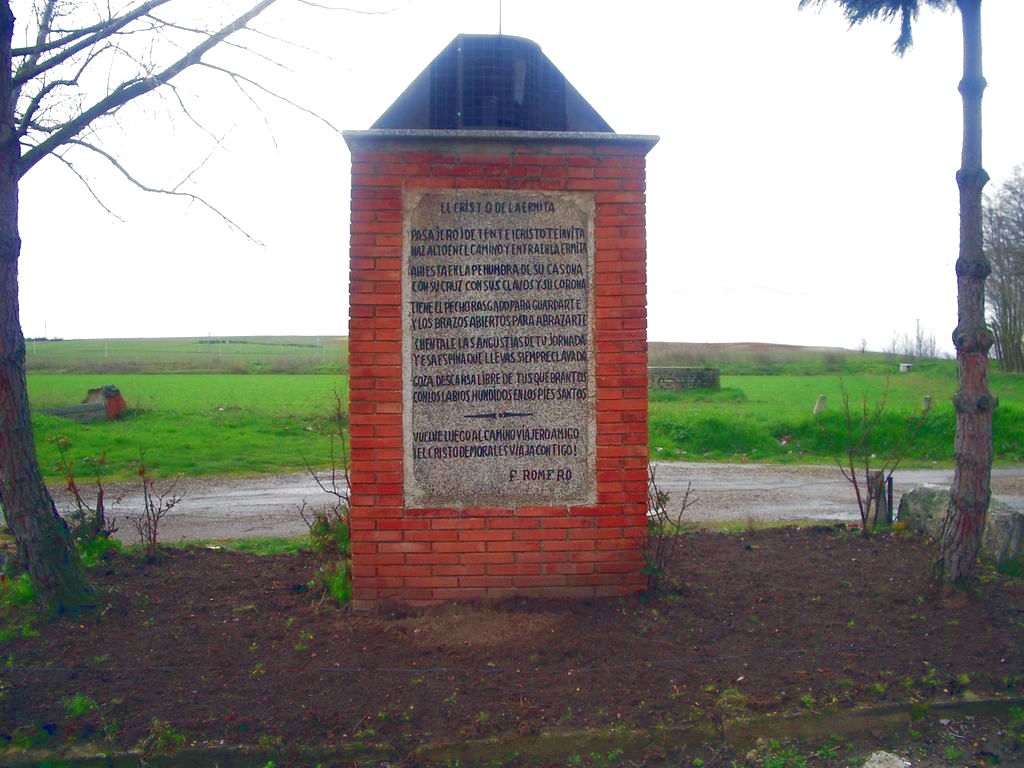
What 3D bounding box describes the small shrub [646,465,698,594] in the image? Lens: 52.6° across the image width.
[{"bbox_3d":[0.784,0.710,5.120,0.250,0.610,0.250,0,1,-5],"label":"small shrub"}]

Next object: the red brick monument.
[{"bbox_3d":[-0.082,-0.337,5.355,1.480,2.750,0.900,0,1,-5],"label":"red brick monument"}]

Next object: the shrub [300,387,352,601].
[{"bbox_3d":[-0.917,0.564,5.080,0.260,1.020,0.280,0,1,-5],"label":"shrub"}]

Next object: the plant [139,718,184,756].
[{"bbox_3d":[-1.066,1.075,3.150,0.130,0.090,0.120,0,1,-5],"label":"plant"}]

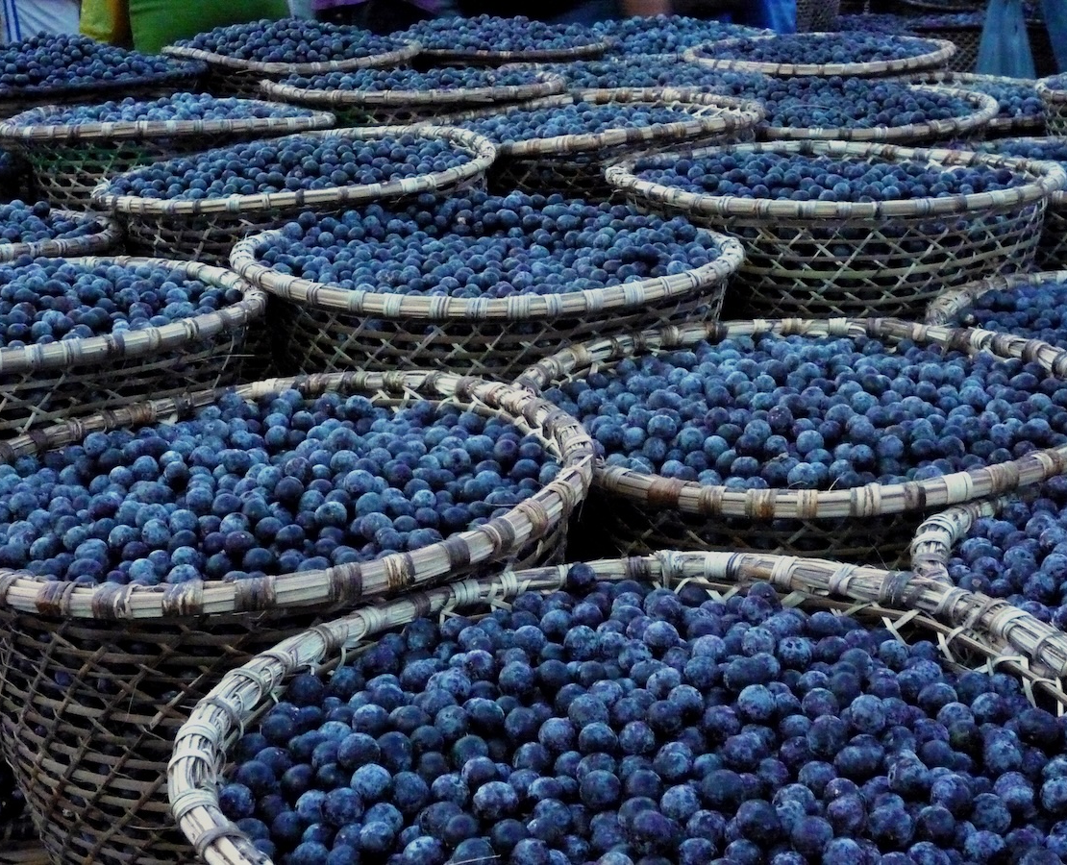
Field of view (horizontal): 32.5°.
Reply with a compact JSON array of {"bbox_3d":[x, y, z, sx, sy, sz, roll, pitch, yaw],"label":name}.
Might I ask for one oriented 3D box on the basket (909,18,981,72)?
[{"bbox_3d":[0.967,-0.736,3.905,0.390,0.304,0.390,3,18,13],"label":"basket"}]

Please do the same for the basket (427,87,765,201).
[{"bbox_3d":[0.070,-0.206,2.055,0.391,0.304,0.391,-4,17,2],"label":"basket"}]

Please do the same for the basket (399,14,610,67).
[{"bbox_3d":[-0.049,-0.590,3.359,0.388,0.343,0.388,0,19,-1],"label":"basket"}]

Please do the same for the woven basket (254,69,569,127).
[{"bbox_3d":[-0.151,-0.304,2.350,0.392,0.304,0.392,-1,16,-4],"label":"woven basket"}]

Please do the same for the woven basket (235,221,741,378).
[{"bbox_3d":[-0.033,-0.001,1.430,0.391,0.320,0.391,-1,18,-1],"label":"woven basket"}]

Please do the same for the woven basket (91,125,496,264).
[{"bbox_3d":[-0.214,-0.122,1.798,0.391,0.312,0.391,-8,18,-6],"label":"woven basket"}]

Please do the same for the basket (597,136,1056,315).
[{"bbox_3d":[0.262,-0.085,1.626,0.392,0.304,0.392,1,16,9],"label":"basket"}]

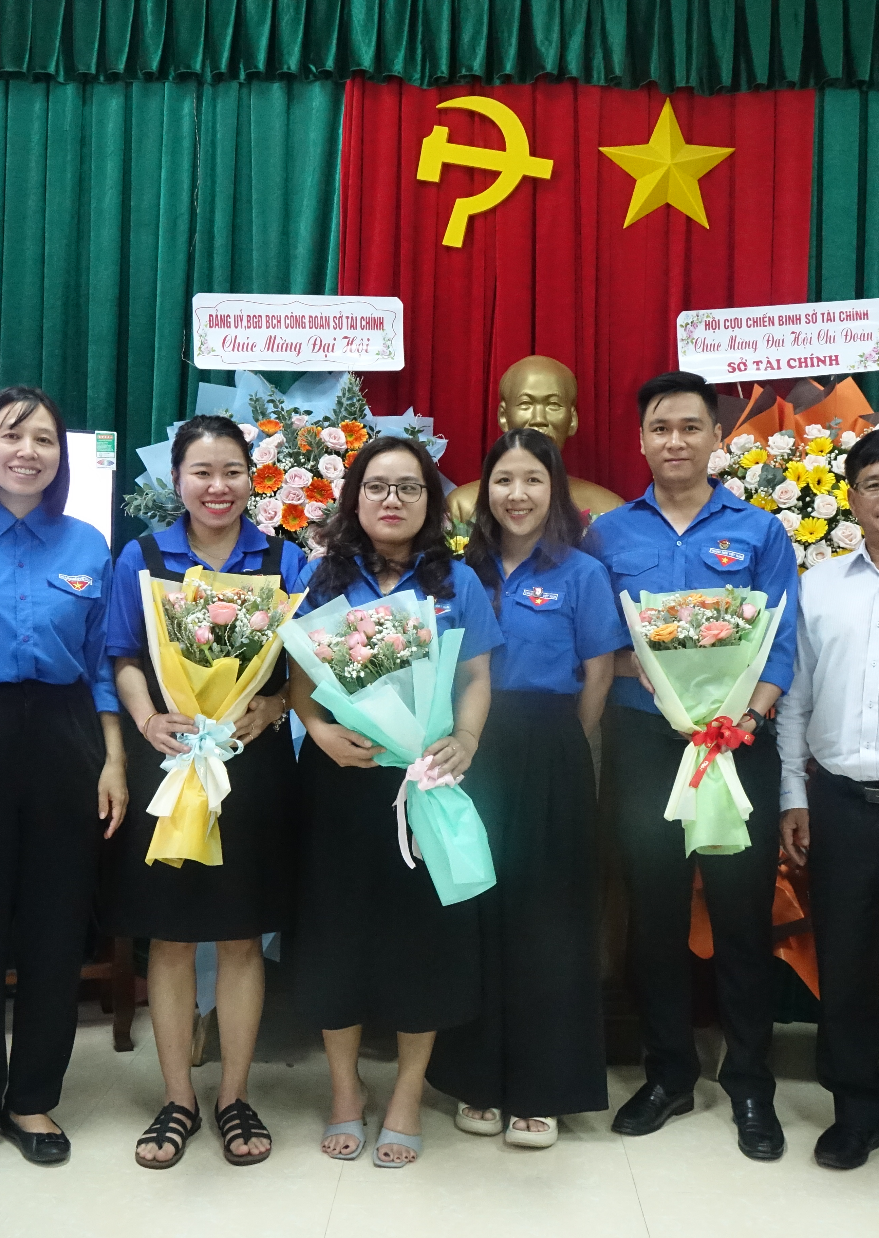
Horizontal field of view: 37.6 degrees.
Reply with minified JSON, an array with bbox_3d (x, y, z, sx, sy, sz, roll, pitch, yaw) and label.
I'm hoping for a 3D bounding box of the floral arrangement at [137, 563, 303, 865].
[{"bbox_3d":[-0.447,0.198,2.620,0.310,0.585,0.210,5,-3,-6],"label":"floral arrangement"}]

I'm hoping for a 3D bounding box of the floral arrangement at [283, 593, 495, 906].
[{"bbox_3d":[-0.050,0.255,2.590,0.350,0.620,0.210,-17,-3,-2],"label":"floral arrangement"}]

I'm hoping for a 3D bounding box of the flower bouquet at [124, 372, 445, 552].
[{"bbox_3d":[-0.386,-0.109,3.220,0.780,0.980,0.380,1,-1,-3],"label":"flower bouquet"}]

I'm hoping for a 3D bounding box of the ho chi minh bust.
[{"bbox_3d":[0.262,-0.373,3.450,0.475,0.610,0.310,1,-1,2],"label":"ho chi minh bust"}]

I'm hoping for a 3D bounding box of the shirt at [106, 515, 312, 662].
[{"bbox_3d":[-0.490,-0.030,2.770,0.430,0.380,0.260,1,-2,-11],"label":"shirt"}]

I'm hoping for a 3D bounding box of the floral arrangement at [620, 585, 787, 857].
[{"bbox_3d":[0.559,0.214,2.700,0.335,0.550,0.210,0,-3,7],"label":"floral arrangement"}]

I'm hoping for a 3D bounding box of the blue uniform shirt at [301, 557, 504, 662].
[{"bbox_3d":[-0.077,0.025,2.800,0.450,0.430,0.250,1,-1,3],"label":"blue uniform shirt"}]

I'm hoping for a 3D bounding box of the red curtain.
[{"bbox_3d":[0.367,-0.230,3.650,1.340,2.750,0.130,1,-1,0],"label":"red curtain"}]

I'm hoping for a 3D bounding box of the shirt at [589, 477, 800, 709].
[{"bbox_3d":[0.556,-0.045,2.880,0.490,0.540,0.300,0,-2,17],"label":"shirt"}]

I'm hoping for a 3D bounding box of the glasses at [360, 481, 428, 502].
[{"bbox_3d":[-0.096,-0.270,2.760,0.140,0.043,0.140,3,-1,0],"label":"glasses"}]

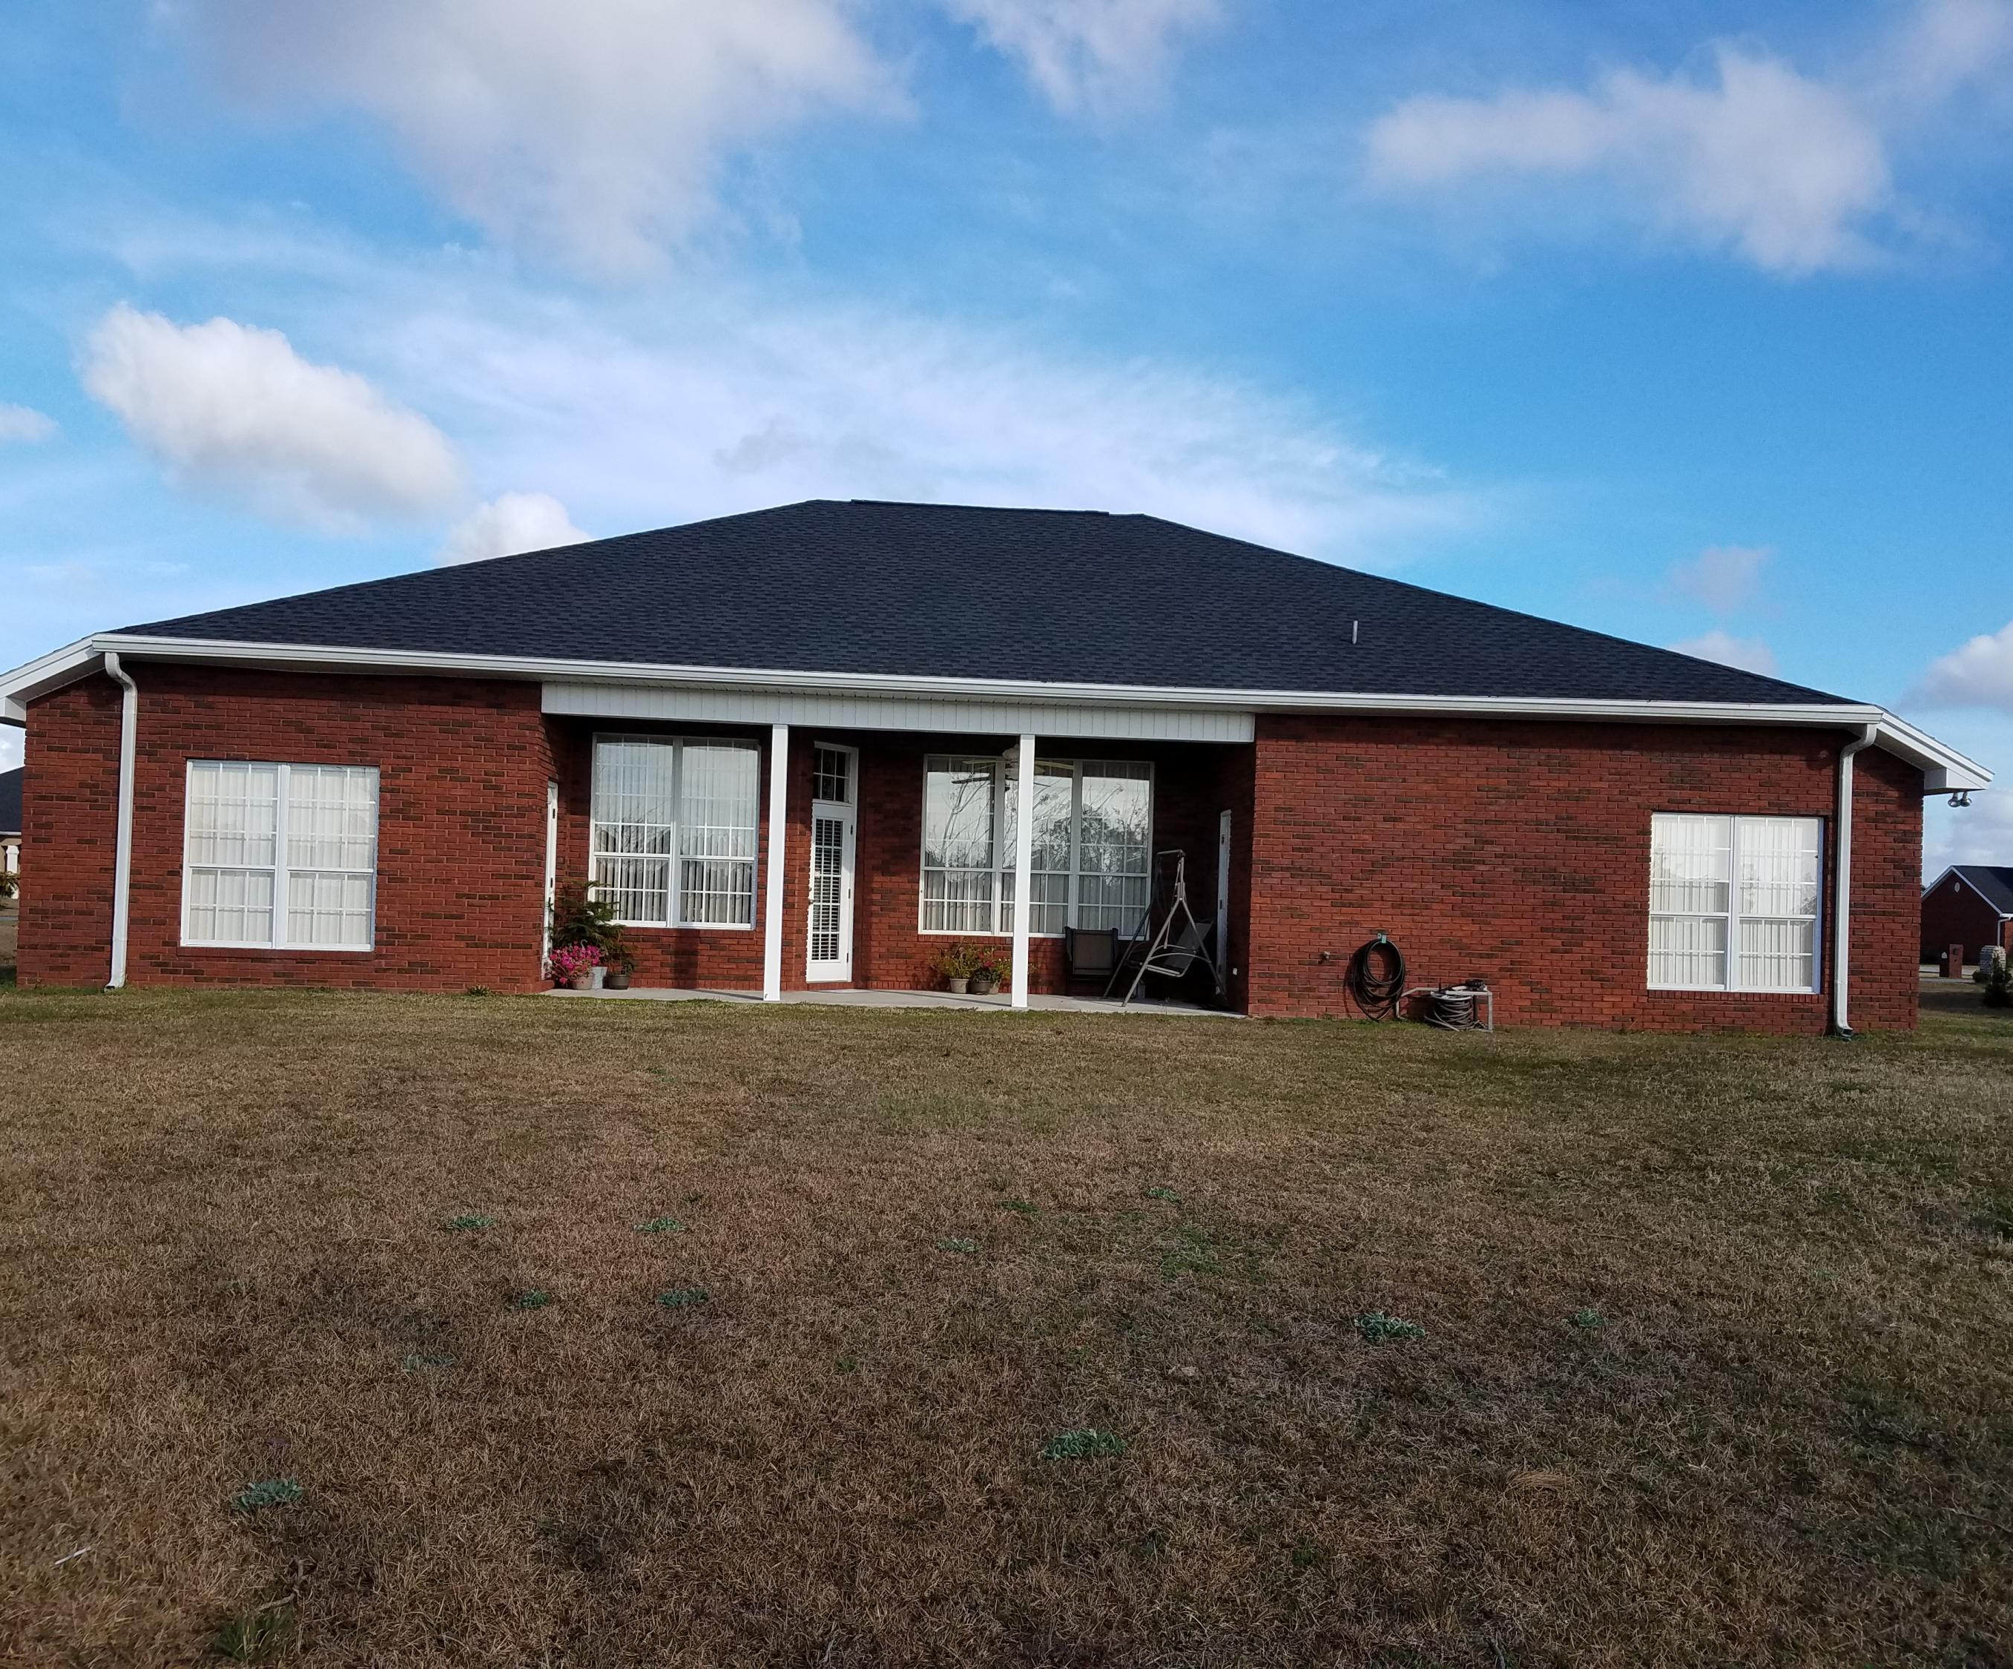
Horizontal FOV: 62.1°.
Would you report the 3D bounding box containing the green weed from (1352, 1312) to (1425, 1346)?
[{"bbox_3d":[1.365,1.756,5.950,0.245,0.075,0.190,2,-2,0],"label":"green weed"}]

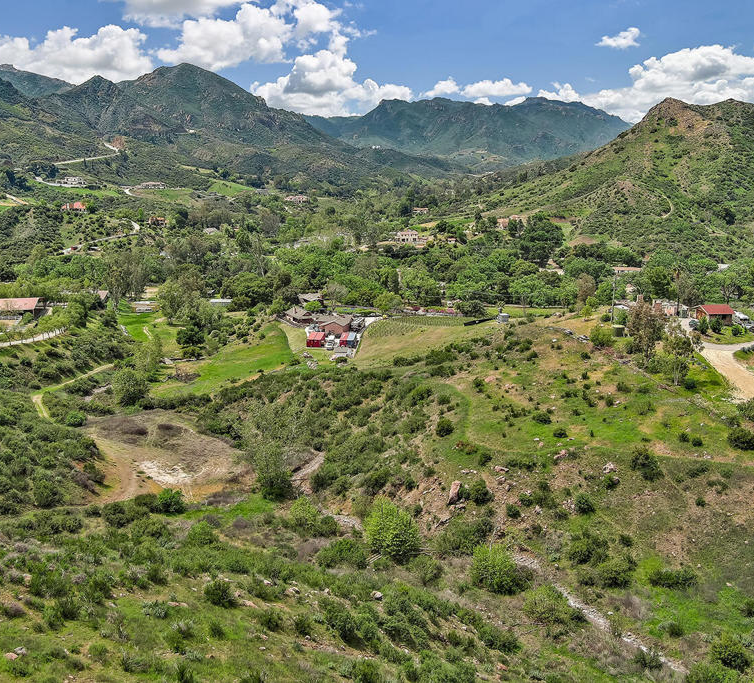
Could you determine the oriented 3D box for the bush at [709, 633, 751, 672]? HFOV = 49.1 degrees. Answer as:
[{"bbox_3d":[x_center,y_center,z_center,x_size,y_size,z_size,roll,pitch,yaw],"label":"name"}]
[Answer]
[{"bbox_3d":[28.283,24.752,65.773,3.200,2.700,3.000,4,11,24],"label":"bush"}]

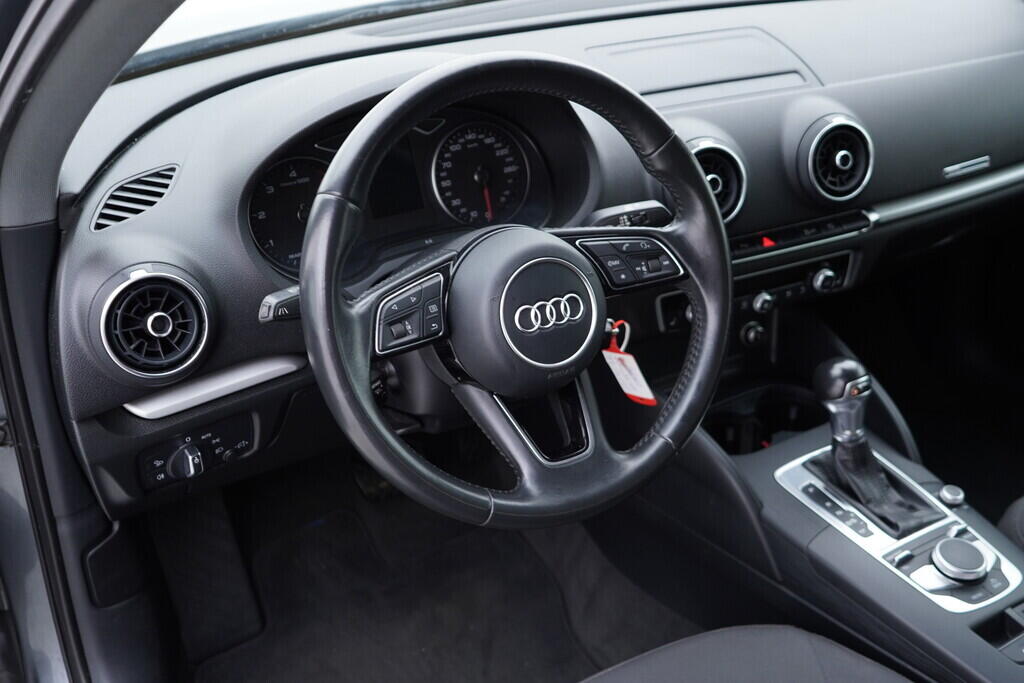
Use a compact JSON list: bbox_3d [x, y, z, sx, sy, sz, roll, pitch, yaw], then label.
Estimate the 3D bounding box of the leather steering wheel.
[{"bbox_3d":[0.008,-0.039,0.823,0.370,0.370,0.090,-14,7,-24],"label":"leather steering wheel"}]

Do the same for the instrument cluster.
[{"bbox_3d":[-0.099,-0.153,1.013,0.330,0.155,0.070,-14,10,-24],"label":"instrument cluster"}]

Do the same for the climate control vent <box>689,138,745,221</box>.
[{"bbox_3d":[0.197,-0.159,1.056,0.087,0.087,0.040,-12,14,-22],"label":"climate control vent"}]

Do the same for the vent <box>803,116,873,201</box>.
[{"bbox_3d":[0.355,-0.199,1.130,0.087,0.087,0.040,-12,14,-22],"label":"vent"}]

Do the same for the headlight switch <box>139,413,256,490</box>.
[{"bbox_3d":[-0.275,0.096,0.898,0.108,0.048,0.032,-19,31,-31],"label":"headlight switch"}]

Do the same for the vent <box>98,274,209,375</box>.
[{"bbox_3d":[-0.289,-0.014,0.825,0.087,0.087,0.040,-19,16,-32],"label":"vent"}]

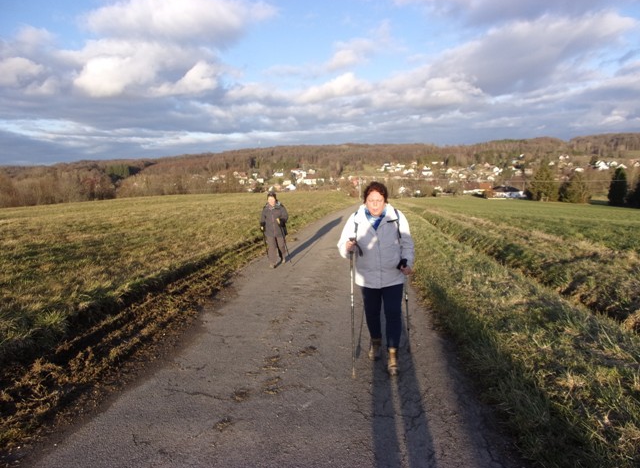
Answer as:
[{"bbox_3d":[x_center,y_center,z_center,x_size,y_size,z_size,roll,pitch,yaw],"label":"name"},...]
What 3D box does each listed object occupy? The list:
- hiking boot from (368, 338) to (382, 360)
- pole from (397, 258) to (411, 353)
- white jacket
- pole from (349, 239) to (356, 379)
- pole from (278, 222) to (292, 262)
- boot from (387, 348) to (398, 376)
[{"bbox_3d":[0.512,1.012,4.197,0.110,0.170,0.280,2,6,18],"label":"hiking boot"},{"bbox_3d":[0.755,0.647,3.958,0.050,1.079,0.060,-4,34,7],"label":"pole"},{"bbox_3d":[0.450,0.092,3.710,0.600,0.660,0.420,1,6,6],"label":"white jacket"},{"bbox_3d":[0.260,0.593,3.588,0.050,1.134,0.060,0,10,6],"label":"pole"},{"bbox_3d":[-0.759,0.181,10.074,0.050,1.108,0.060,-11,27,7],"label":"pole"},{"bbox_3d":[0.610,1.046,3.870,0.110,0.170,0.280,1,6,7],"label":"boot"}]

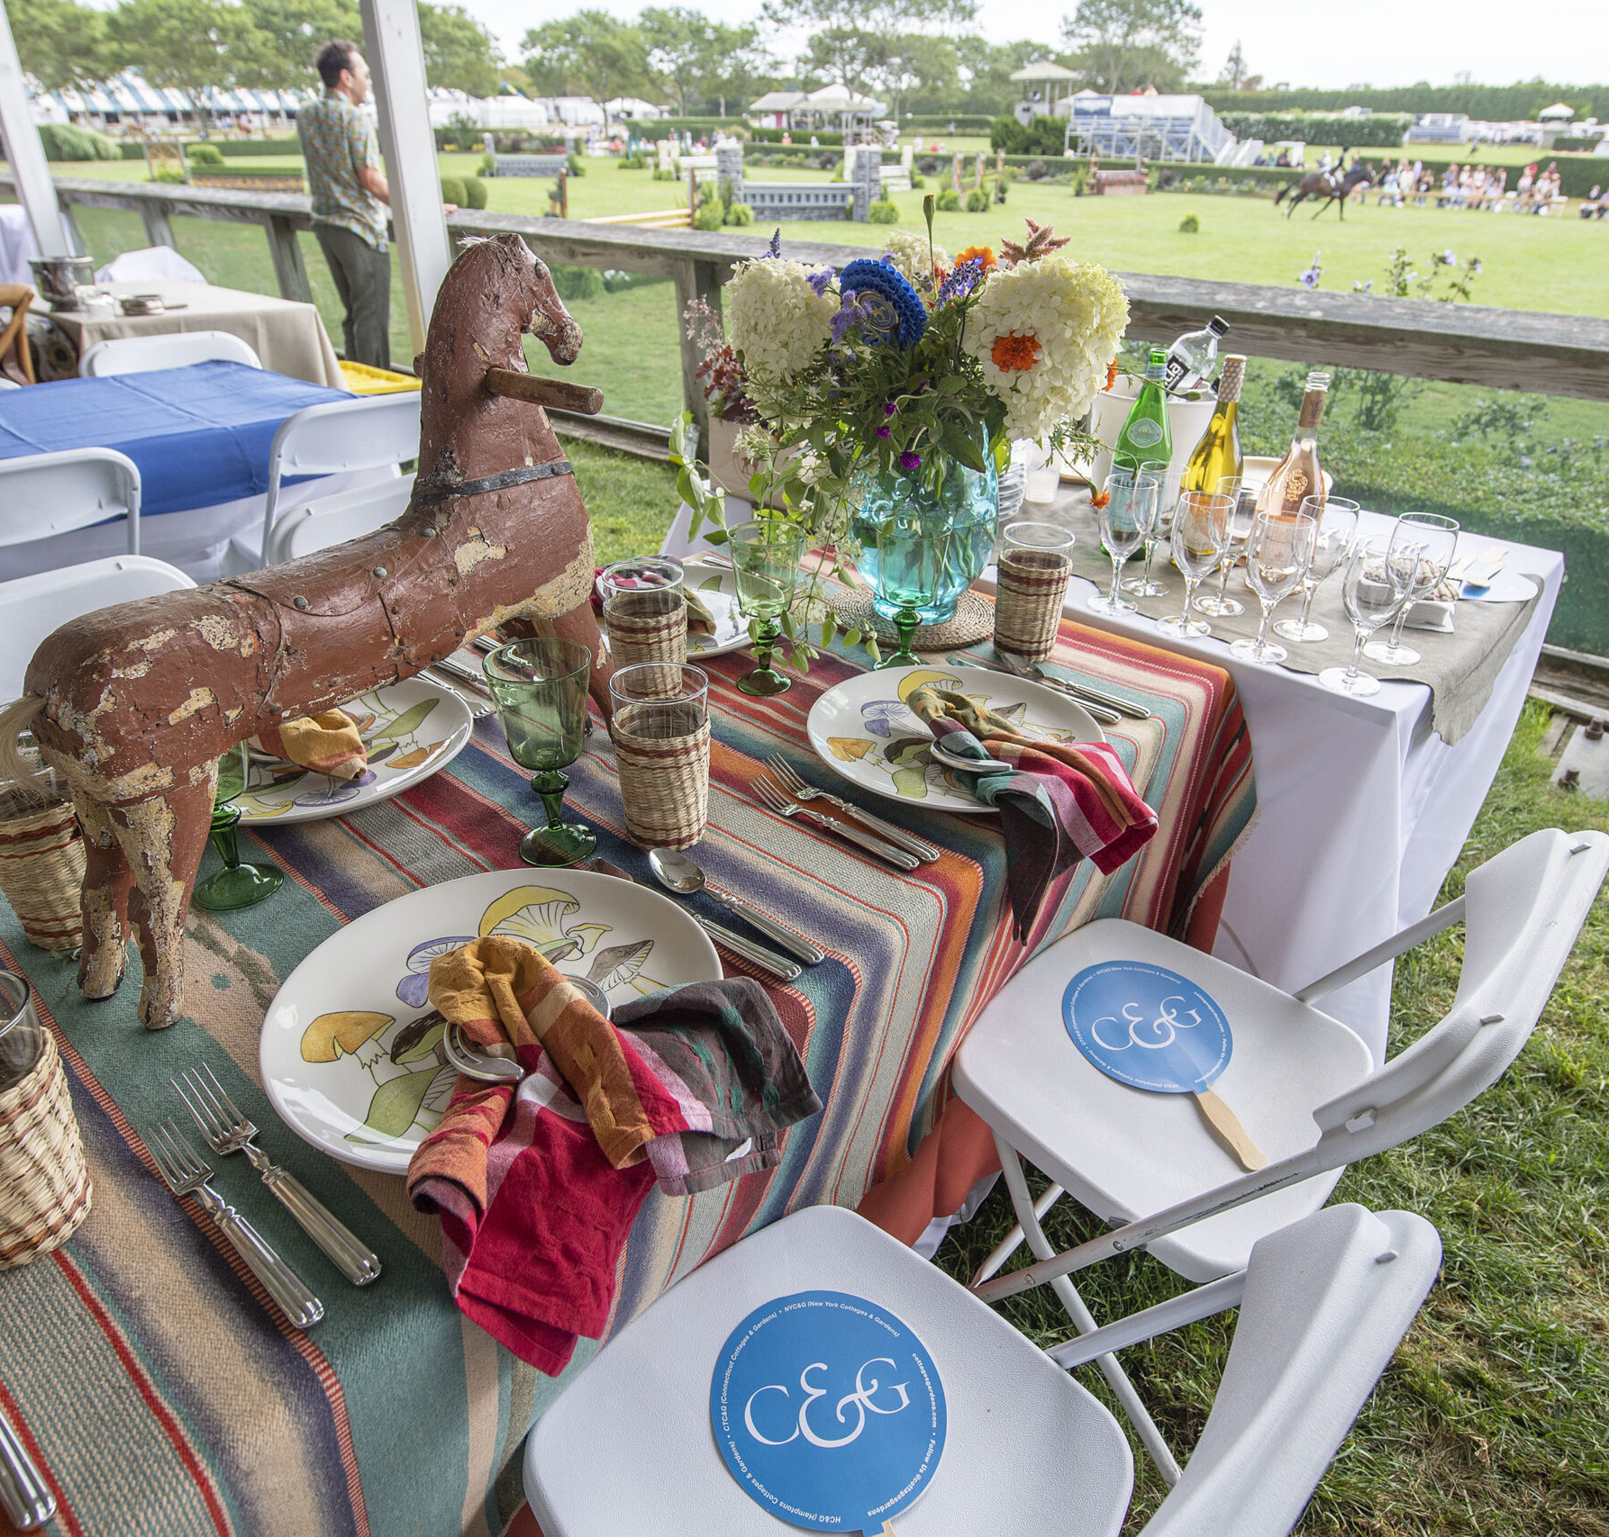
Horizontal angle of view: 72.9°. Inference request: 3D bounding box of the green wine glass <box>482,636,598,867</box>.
[{"bbox_3d":[-0.221,-0.007,0.934,0.087,0.181,0.087,0,31,0],"label":"green wine glass"}]

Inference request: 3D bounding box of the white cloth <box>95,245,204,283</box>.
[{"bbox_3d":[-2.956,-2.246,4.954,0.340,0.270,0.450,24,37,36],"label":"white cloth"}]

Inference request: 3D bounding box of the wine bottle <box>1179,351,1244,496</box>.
[{"bbox_3d":[0.620,-0.455,1.642,0.086,0.305,0.086,26,39,36],"label":"wine bottle"}]

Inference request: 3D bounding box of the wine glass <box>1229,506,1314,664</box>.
[{"bbox_3d":[0.563,-0.215,1.305,0.077,0.165,0.077,0,31,0],"label":"wine glass"}]

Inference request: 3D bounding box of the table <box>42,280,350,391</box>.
[{"bbox_3d":[-2.530,-1.453,4.290,1.170,0.750,0.780,24,38,34],"label":"table"}]

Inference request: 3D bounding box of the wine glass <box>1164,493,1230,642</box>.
[{"bbox_3d":[0.494,-0.255,1.372,0.076,0.165,0.076,0,31,0],"label":"wine glass"}]

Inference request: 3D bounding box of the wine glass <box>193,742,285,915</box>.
[{"bbox_3d":[-0.514,0.029,0.939,0.092,0.187,0.092,26,39,36],"label":"wine glass"}]

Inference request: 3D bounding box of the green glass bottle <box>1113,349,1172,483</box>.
[{"bbox_3d":[0.522,-0.490,1.701,0.090,0.302,0.090,26,39,36],"label":"green glass bottle"}]

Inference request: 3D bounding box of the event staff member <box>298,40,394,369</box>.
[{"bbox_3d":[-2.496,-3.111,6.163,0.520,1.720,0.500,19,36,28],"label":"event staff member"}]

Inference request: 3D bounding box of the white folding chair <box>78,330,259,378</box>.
[{"bbox_3d":[-1.648,-0.795,3.136,0.450,0.790,0.460,-26,40,-37],"label":"white folding chair"}]

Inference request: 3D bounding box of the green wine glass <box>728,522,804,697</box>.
[{"bbox_3d":[-0.048,-0.181,1.246,0.085,0.179,0.085,0,31,0],"label":"green wine glass"}]

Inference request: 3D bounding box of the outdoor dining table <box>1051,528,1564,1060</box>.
[{"bbox_3d":[0.514,-0.110,2.091,1.280,0.750,0.800,26,39,36],"label":"outdoor dining table"}]

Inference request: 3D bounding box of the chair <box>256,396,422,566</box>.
[{"bbox_3d":[-1.229,-0.600,2.874,0.480,0.780,0.450,26,39,36],"label":"chair"}]

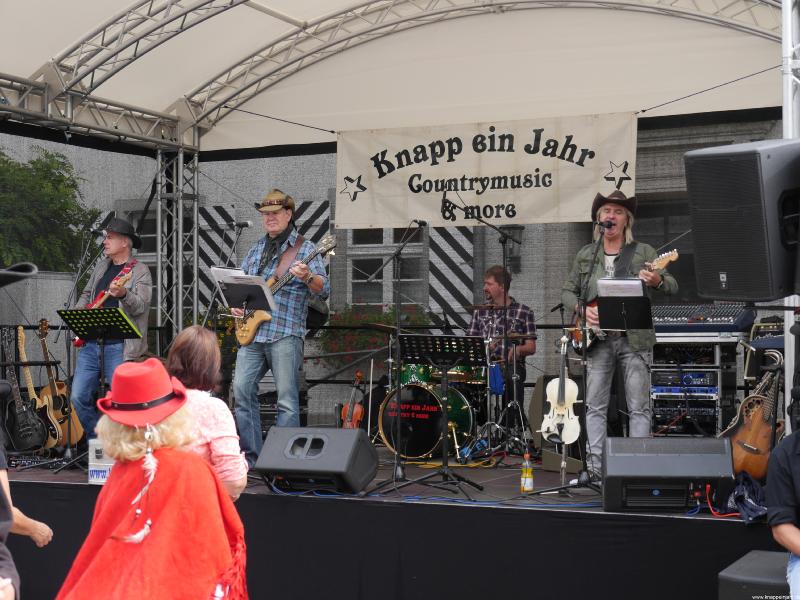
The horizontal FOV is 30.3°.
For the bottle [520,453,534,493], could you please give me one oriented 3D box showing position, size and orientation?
[{"bbox_3d":[0.742,1.004,8.610,0.070,0.230,0.070,-1,-2,28],"label":"bottle"}]

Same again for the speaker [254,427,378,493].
[{"bbox_3d":[-0.500,0.942,8.755,0.640,0.360,0.430,-1,-2,28],"label":"speaker"}]

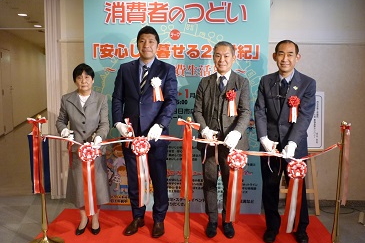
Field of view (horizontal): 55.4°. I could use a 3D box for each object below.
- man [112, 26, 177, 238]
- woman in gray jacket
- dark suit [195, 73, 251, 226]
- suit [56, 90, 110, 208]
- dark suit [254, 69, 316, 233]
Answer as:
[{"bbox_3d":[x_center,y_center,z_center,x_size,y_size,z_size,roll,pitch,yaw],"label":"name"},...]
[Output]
[{"bbox_3d":[-0.325,0.112,2.971,0.543,1.809,0.470,2,9,6],"label":"man"},{"bbox_3d":[-0.845,0.260,2.995,0.458,1.492,0.470,0,9,-8],"label":"woman in gray jacket"},{"bbox_3d":[0.329,0.240,3.020,0.487,1.336,0.400,2,9,6],"label":"dark suit"},{"bbox_3d":[-0.849,0.244,3.022,0.454,1.034,0.400,0,9,-8],"label":"suit"},{"bbox_3d":[0.851,0.266,2.947,0.504,1.402,0.400,4,9,18],"label":"dark suit"}]

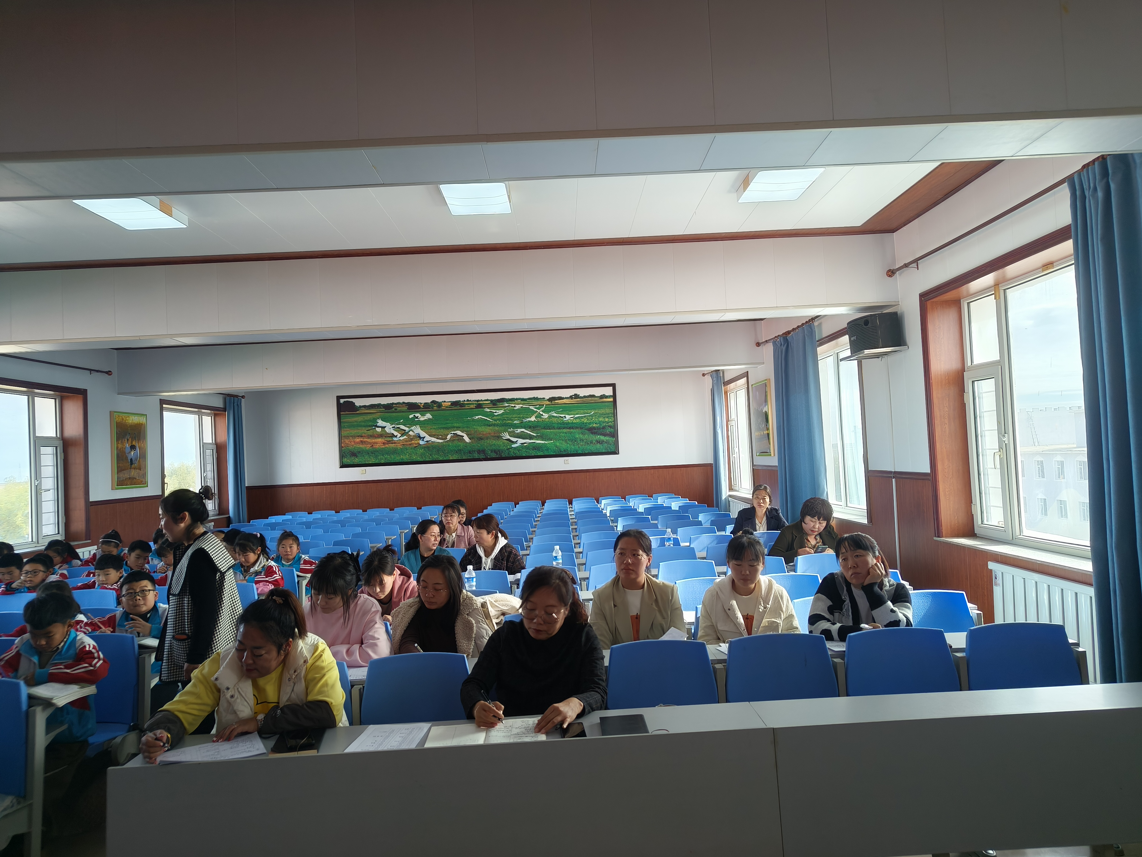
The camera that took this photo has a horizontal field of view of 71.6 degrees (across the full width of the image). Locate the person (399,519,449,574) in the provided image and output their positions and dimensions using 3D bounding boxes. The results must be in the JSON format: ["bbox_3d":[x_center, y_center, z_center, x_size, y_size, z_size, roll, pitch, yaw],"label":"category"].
[{"bbox_3d":[-1.146,1.333,6.360,0.480,1.217,0.680,-2,-2,-13],"label":"person"}]

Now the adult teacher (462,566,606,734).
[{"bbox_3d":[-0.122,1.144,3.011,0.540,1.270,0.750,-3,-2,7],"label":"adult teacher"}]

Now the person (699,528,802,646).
[{"bbox_3d":[0.834,1.087,3.636,0.470,1.226,0.750,-3,-2,-1],"label":"person"}]

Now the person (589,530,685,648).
[{"bbox_3d":[0.347,1.151,3.940,0.480,1.270,0.750,-3,-2,4],"label":"person"}]

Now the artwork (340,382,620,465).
[{"bbox_3d":[-1.837,-0.059,15.709,5.530,1.420,0.050,-3,-2,-1],"label":"artwork"}]

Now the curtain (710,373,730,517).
[{"bbox_3d":[2.609,0.435,13.818,0.160,2.850,1.246,-3,-2,-1],"label":"curtain"}]

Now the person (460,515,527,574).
[{"bbox_3d":[-0.589,1.253,5.991,0.511,1.192,0.750,-4,-2,23],"label":"person"}]

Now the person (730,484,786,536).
[{"bbox_3d":[1.841,1.164,7.592,0.537,1.244,0.750,-3,-2,1],"label":"person"}]

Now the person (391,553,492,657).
[{"bbox_3d":[-0.621,1.222,3.880,0.520,1.220,0.780,-3,-2,-1],"label":"person"}]

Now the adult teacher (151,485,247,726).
[{"bbox_3d":[-1.669,1.044,3.568,0.380,1.549,0.460,-2,-2,-11],"label":"adult teacher"}]

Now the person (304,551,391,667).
[{"bbox_3d":[-1.083,1.220,3.873,0.480,1.270,0.700,-3,-2,9],"label":"person"}]

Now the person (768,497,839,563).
[{"bbox_3d":[1.911,1.175,6.418,0.560,1.230,0.750,-3,-2,-1],"label":"person"}]

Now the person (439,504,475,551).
[{"bbox_3d":[-1.152,1.376,7.970,0.470,1.241,0.660,-3,-2,-1],"label":"person"}]

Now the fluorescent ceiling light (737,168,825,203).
[{"bbox_3d":[1.315,-1.569,4.999,0.390,0.089,0.572,-3,-2,-1],"label":"fluorescent ceiling light"}]

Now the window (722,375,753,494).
[{"bbox_3d":[2.928,0.146,13.820,0.200,2.000,2.420,-3,-2,-1],"label":"window"}]

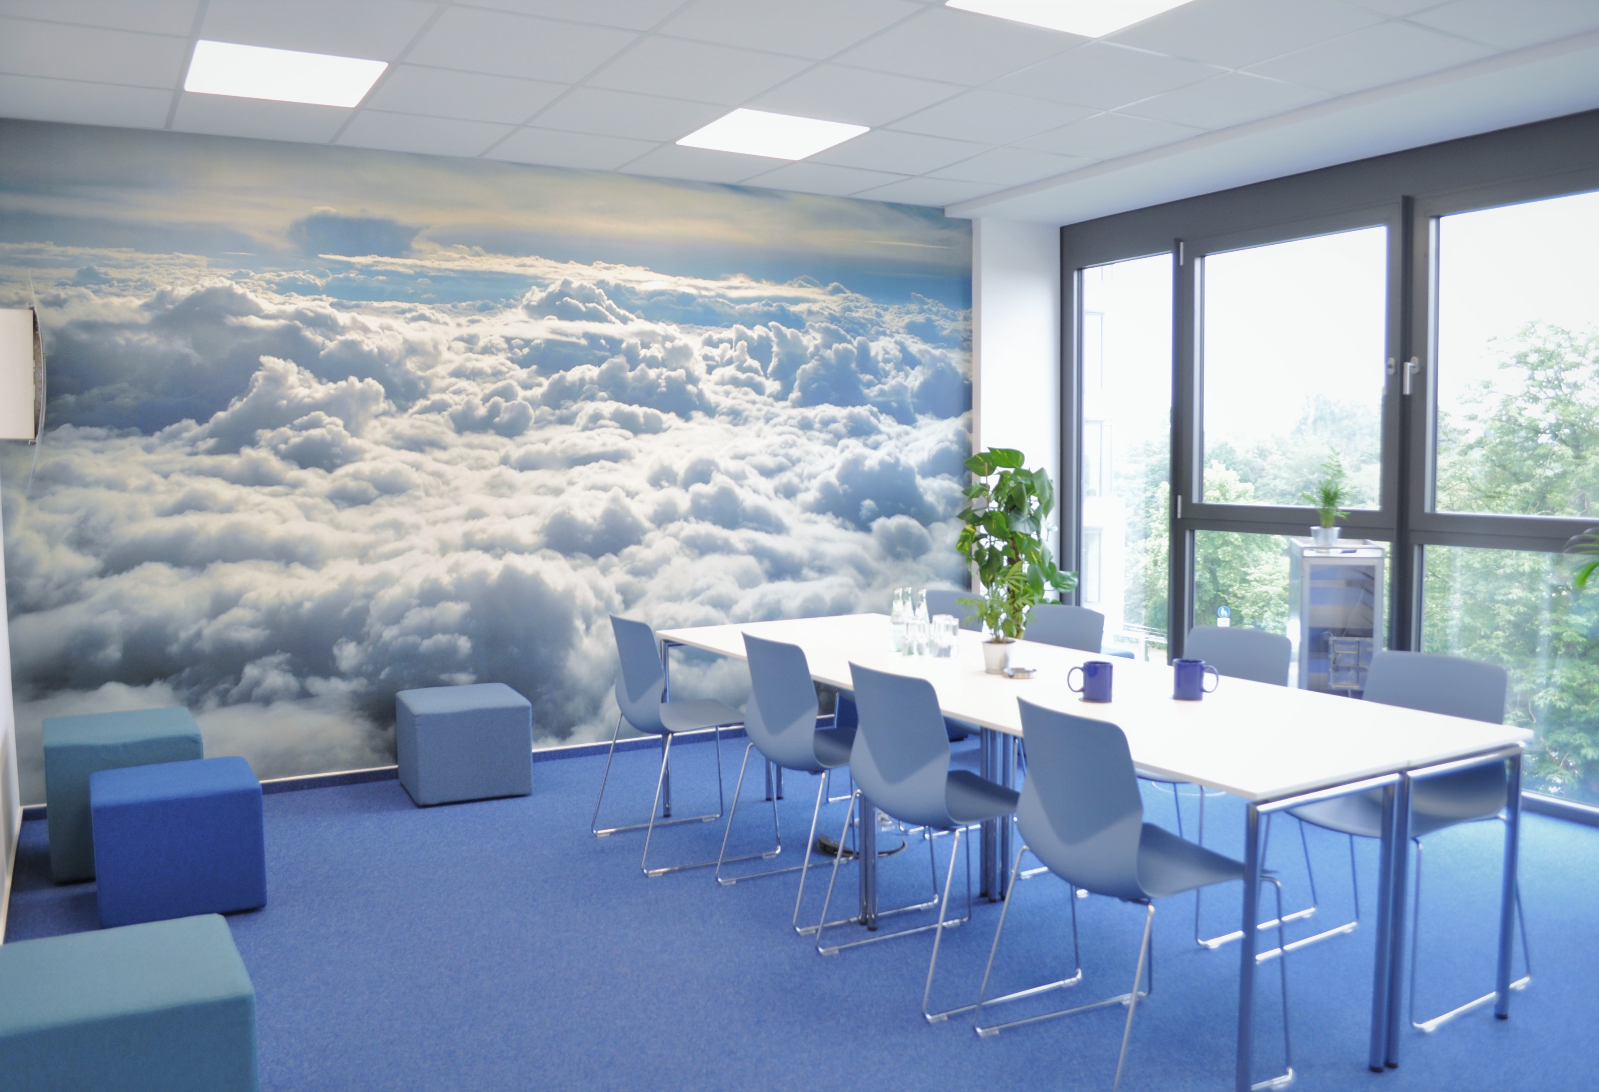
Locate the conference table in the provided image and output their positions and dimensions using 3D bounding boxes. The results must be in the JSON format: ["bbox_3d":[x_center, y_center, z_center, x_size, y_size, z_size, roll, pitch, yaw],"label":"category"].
[{"bbox_3d":[0.622,0.757,3.932,1.068,0.730,2.750,-3,5,-33],"label":"conference table"}]

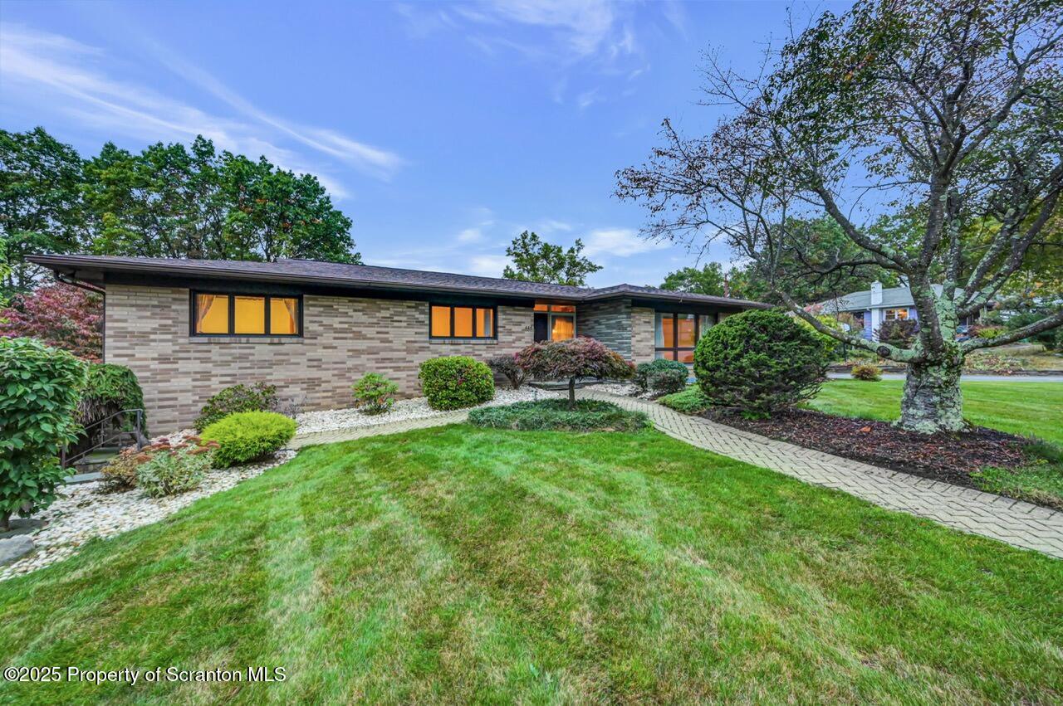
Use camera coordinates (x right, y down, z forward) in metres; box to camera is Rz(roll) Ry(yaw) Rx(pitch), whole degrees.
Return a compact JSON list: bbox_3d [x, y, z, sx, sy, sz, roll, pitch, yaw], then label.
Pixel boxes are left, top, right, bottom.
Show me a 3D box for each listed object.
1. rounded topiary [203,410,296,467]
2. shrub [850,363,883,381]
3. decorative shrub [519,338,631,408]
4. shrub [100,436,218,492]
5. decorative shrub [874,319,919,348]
[{"bbox_3d":[-4.070,1.200,5.950,1.200,0.720,1.150,-1,1,-34],"label":"rounded topiary"},{"bbox_3d":[12.550,0.720,15.500,1.000,0.700,1.000,1,1,39],"label":"shrub"},{"bbox_3d":[0.930,0.400,8.800,2.450,1.500,2.300,0,1,6],"label":"decorative shrub"},{"bbox_3d":[-4.750,1.360,5.300,1.250,0.580,1.050,-1,1,-42],"label":"shrub"},{"bbox_3d":[22.900,-1.200,26.000,2.400,1.900,2.200,1,1,41],"label":"decorative shrub"}]

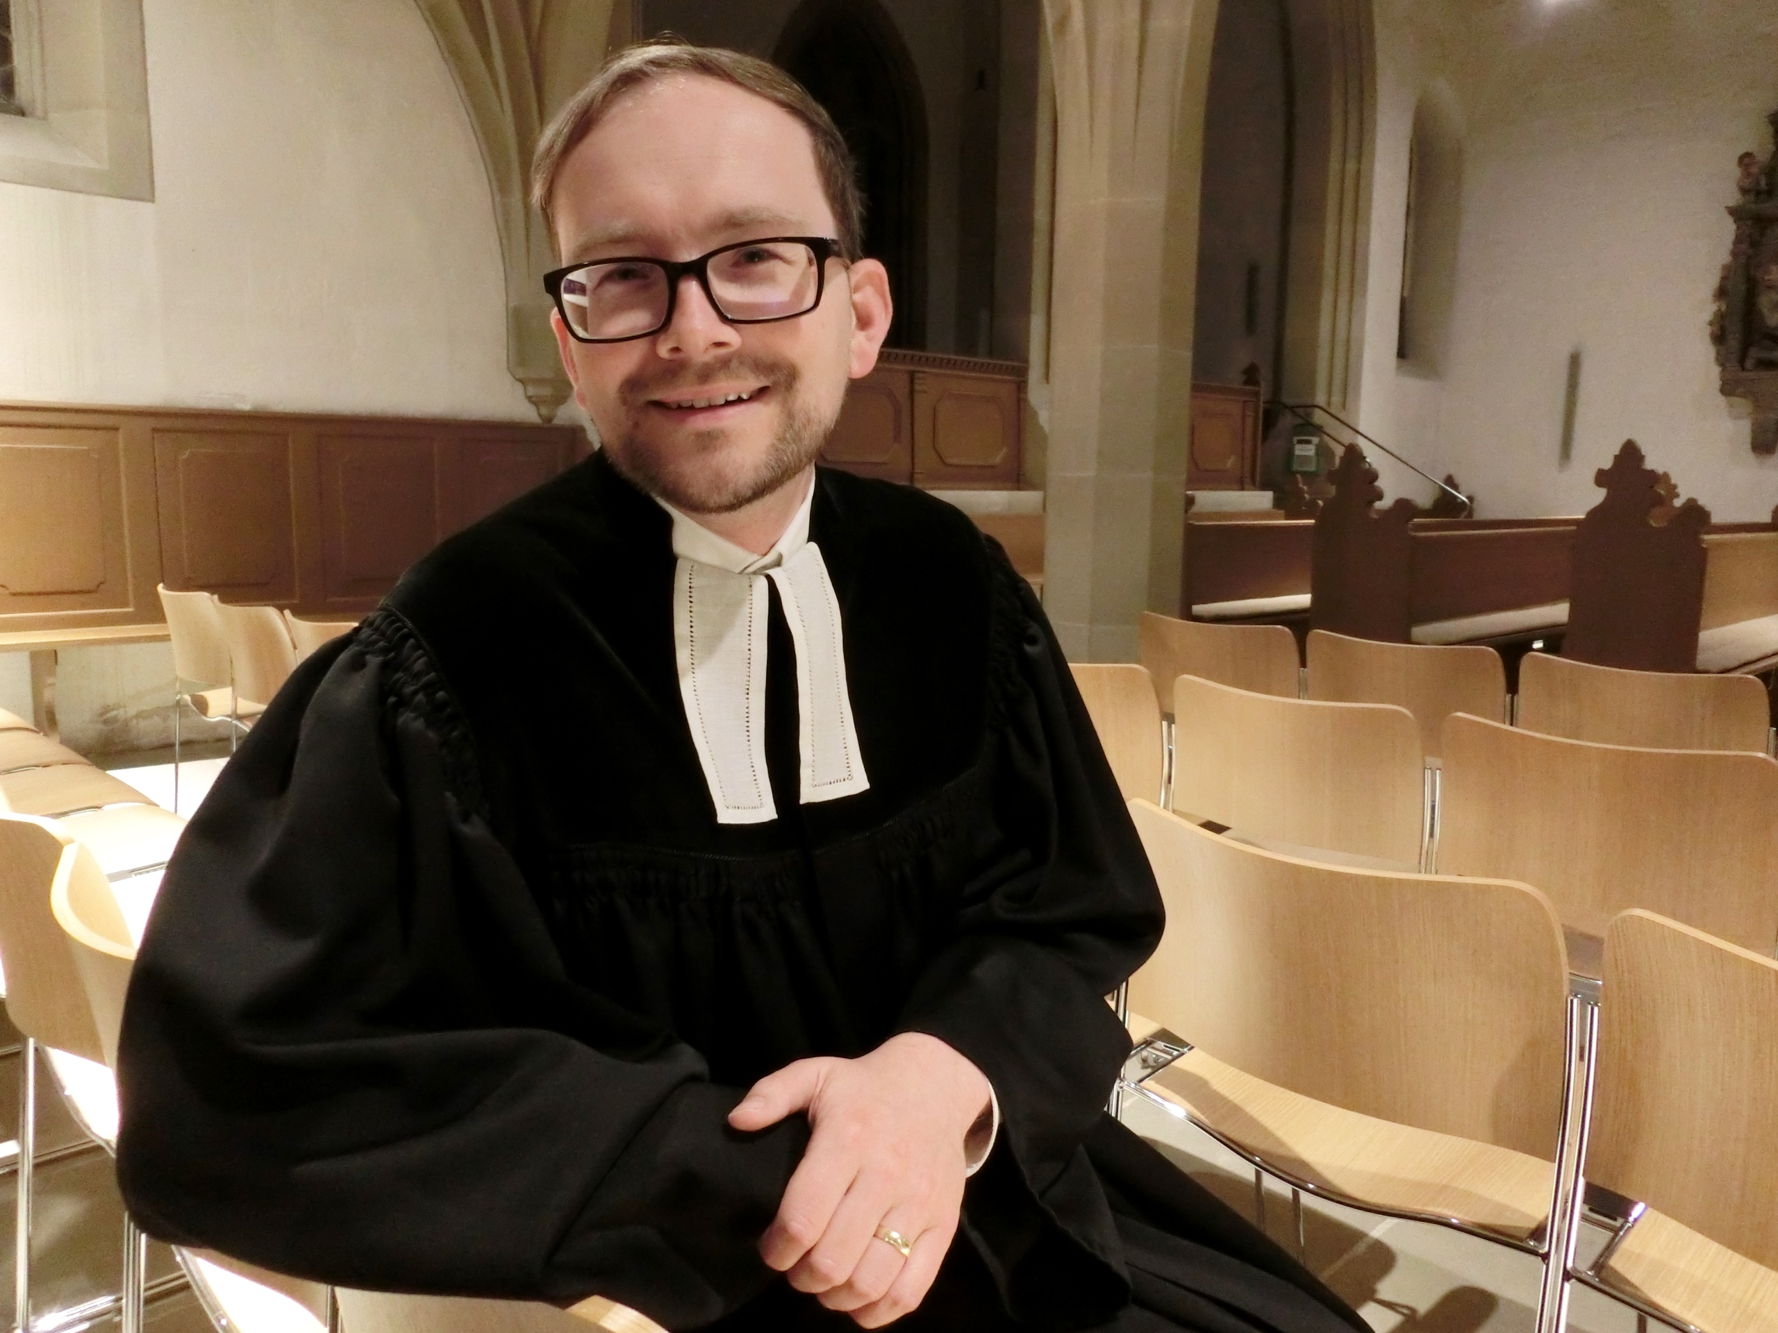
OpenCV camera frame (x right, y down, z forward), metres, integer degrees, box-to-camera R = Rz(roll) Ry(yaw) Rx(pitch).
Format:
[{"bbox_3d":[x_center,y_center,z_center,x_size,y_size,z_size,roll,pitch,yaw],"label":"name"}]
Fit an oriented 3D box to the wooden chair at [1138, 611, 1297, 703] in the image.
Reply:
[{"bbox_3d":[1.045,0.271,3.623,0.525,0.830,0.510,-7,11,-42],"label":"wooden chair"}]

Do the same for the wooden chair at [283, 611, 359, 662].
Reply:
[{"bbox_3d":[-1.332,0.278,3.375,0.525,0.830,0.510,-7,11,-42],"label":"wooden chair"}]

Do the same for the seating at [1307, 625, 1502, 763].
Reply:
[{"bbox_3d":[1.397,0.329,3.256,0.525,0.830,0.510,-7,11,-42],"label":"seating"}]

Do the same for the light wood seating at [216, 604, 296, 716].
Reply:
[{"bbox_3d":[-1.543,0.215,3.601,0.500,0.821,0.600,9,12,44],"label":"light wood seating"}]

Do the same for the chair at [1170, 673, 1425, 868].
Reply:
[{"bbox_3d":[0.845,0.426,2.450,0.500,0.821,0.600,9,12,44],"label":"chair"}]

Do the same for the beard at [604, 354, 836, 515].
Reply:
[{"bbox_3d":[-0.087,-0.119,0.658,0.118,0.080,0.077,-8,10,-3],"label":"beard"}]

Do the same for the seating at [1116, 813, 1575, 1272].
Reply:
[{"bbox_3d":[0.580,0.559,1.509,0.500,0.821,0.600,9,12,44],"label":"seating"}]

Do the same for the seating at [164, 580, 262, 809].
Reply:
[{"bbox_3d":[-2.042,0.159,4.116,0.525,0.830,0.510,-7,11,-42],"label":"seating"}]

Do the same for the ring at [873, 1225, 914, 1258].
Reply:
[{"bbox_3d":[0.002,0.275,0.612,0.022,0.022,0.006,31,58,13],"label":"ring"}]

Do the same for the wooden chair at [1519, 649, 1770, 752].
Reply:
[{"bbox_3d":[1.708,0.379,2.885,0.500,0.821,0.600,9,12,44],"label":"wooden chair"}]

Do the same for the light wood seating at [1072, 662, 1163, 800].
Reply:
[{"bbox_3d":[0.491,0.369,2.799,0.500,0.821,0.600,9,12,44],"label":"light wood seating"}]

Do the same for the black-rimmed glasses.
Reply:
[{"bbox_3d":[-0.099,-0.189,0.681,0.145,0.048,0.140,-8,10,-3],"label":"black-rimmed glasses"}]

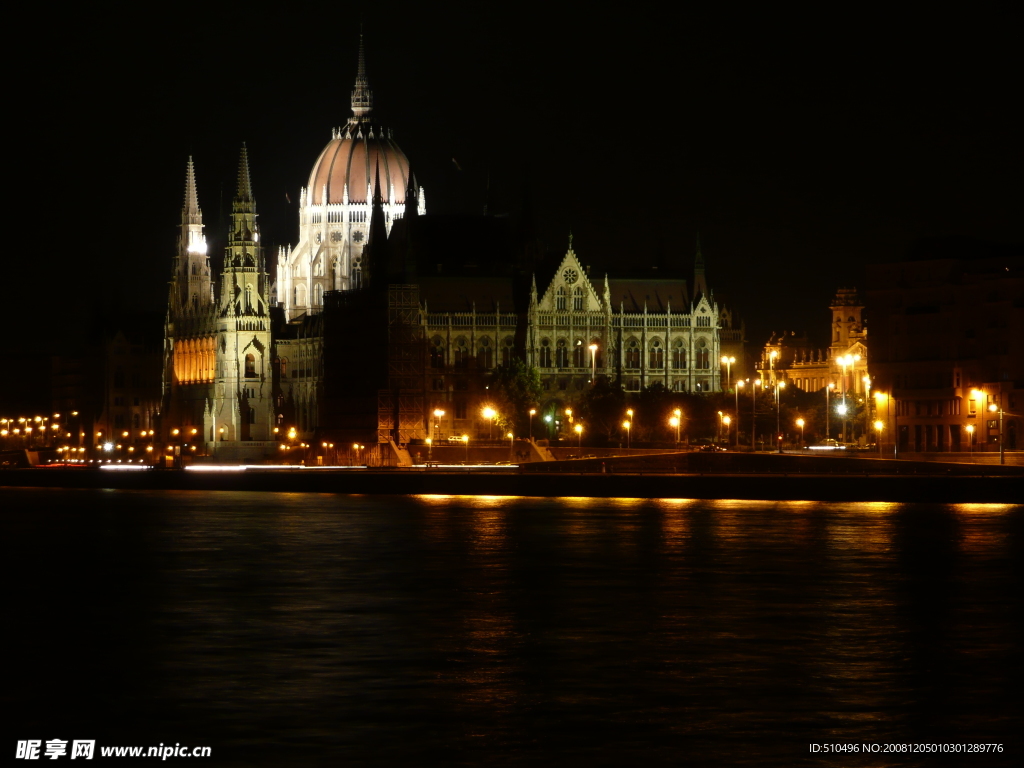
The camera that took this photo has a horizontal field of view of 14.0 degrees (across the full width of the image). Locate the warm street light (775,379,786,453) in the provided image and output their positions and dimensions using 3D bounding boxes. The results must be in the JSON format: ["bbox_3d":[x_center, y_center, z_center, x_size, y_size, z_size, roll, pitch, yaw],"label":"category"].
[{"bbox_3d":[43.850,5.370,678.000,1.550,11.390,0.400,0,-1,-18],"label":"warm street light"}]

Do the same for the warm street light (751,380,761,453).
[{"bbox_3d":[39.360,5.160,670.000,1.280,11.290,0.400,0,-1,-18],"label":"warm street light"}]

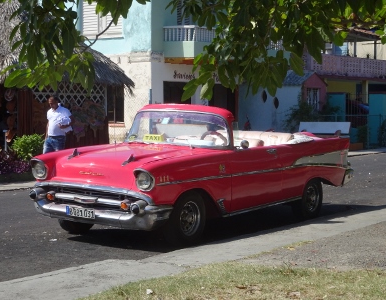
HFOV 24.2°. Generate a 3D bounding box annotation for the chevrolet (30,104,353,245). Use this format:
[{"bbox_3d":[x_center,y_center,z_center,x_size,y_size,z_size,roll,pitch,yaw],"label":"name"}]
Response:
[{"bbox_3d":[0.247,0.199,11.532,1.870,1.530,5.070,4,5,33],"label":"chevrolet"}]

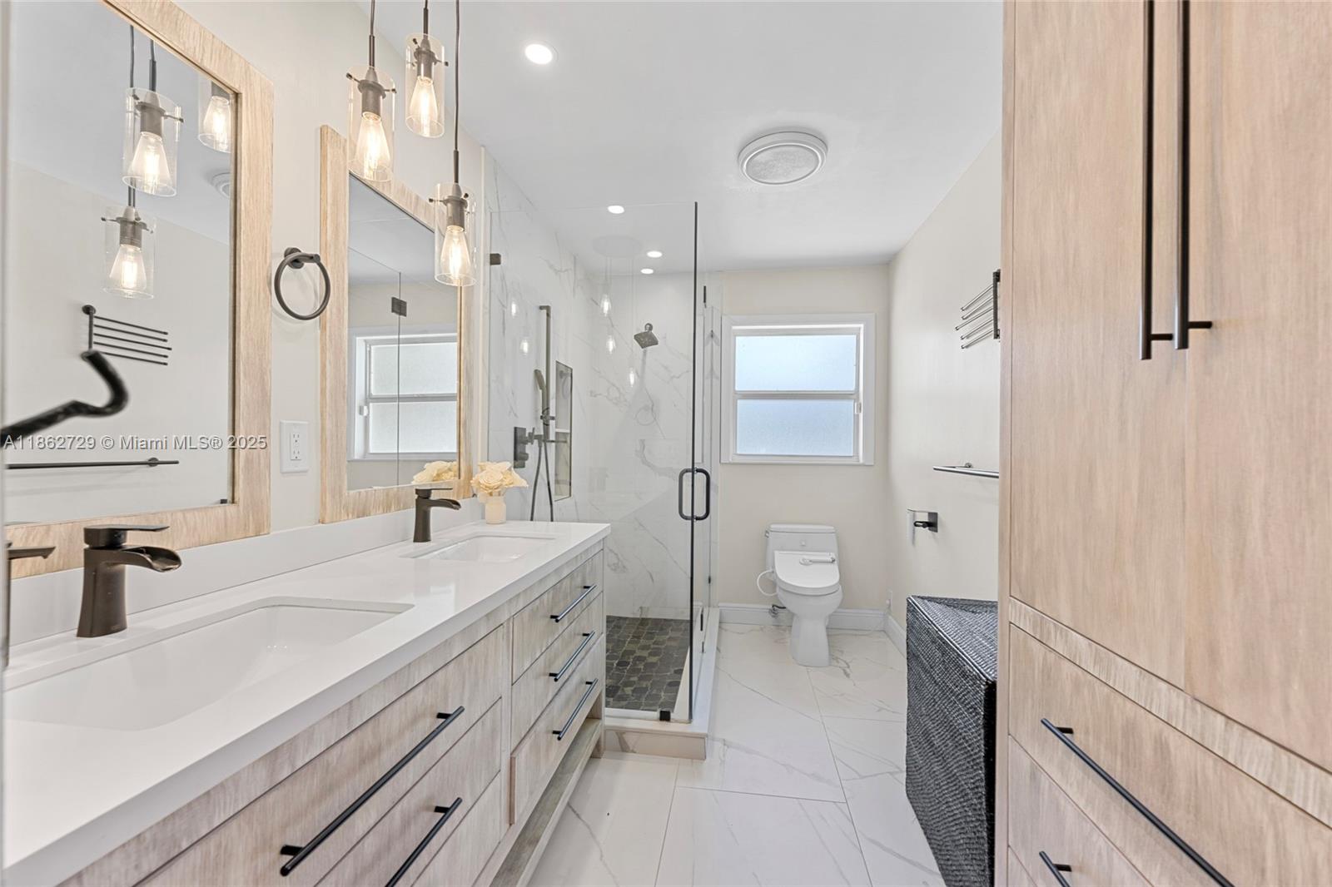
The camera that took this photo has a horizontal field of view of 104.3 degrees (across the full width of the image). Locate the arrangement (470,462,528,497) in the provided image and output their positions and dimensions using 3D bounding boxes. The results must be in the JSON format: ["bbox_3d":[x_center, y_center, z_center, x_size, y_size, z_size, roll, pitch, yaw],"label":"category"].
[{"bbox_3d":[-0.659,0.140,2.047,0.230,0.140,0.200,0,0,8],"label":"arrangement"}]

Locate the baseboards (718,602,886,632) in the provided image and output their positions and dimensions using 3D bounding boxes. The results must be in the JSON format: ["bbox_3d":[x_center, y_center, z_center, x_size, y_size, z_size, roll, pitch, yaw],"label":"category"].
[{"bbox_3d":[0.909,1.177,3.495,1.100,0.143,0.017,0,0,8],"label":"baseboards"}]

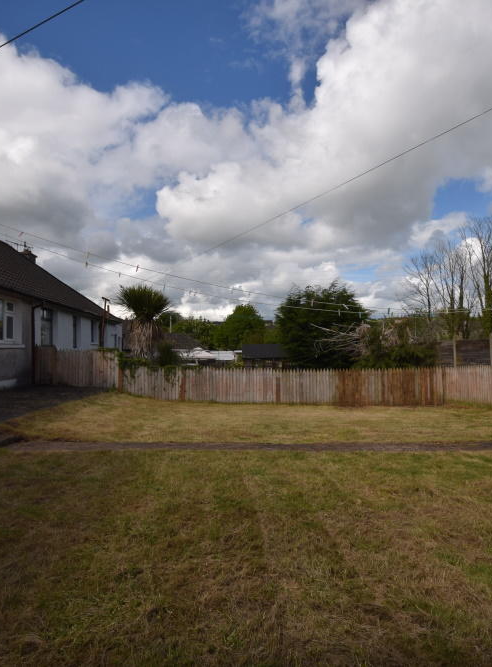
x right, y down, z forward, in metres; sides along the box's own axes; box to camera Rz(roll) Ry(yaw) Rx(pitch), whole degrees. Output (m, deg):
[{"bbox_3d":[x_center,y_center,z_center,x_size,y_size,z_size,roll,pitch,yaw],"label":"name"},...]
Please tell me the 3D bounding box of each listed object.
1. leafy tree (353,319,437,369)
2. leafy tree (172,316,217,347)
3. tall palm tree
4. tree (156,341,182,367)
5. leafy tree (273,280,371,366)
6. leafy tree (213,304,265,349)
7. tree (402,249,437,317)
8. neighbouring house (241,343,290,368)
[{"bbox_3d":[4.734,0.723,13.284,2.680,2.410,2.200,0,-2,0],"label":"leafy tree"},{"bbox_3d":[-7.167,1.242,57.990,6.680,7.230,6.680,0,-2,0],"label":"leafy tree"},{"bbox_3d":[-3.305,0.185,13.501,1.850,3.490,1.850,0,-2,0],"label":"tall palm tree"},{"bbox_3d":[-2.376,1.062,12.773,0.860,1.690,0.860,0,-2,0],"label":"tree"},{"bbox_3d":[2.809,0.076,15.506,3.500,4.040,3.500,0,-2,0],"label":"leafy tree"},{"bbox_3d":[-0.924,0.460,55.013,7.260,8.600,7.260,0,-2,0],"label":"leafy tree"},{"bbox_3d":[12.519,-1.602,30.067,2.740,9.130,2.740,0,-2,0],"label":"tree"},{"bbox_3d":[1.543,1.950,27.952,3.700,2.490,3.000,0,-2,0],"label":"neighbouring house"}]

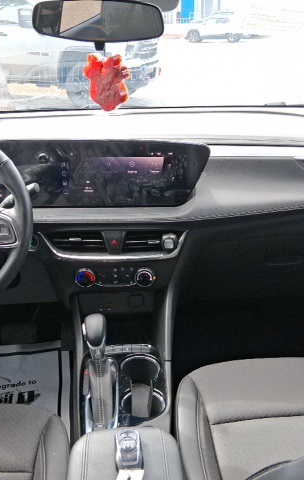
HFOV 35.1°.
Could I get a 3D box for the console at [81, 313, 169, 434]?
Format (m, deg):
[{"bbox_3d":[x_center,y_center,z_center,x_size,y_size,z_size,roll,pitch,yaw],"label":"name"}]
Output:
[{"bbox_3d":[-0.055,0.249,0.891,0.170,0.180,0.270,-3,24,-5],"label":"console"}]

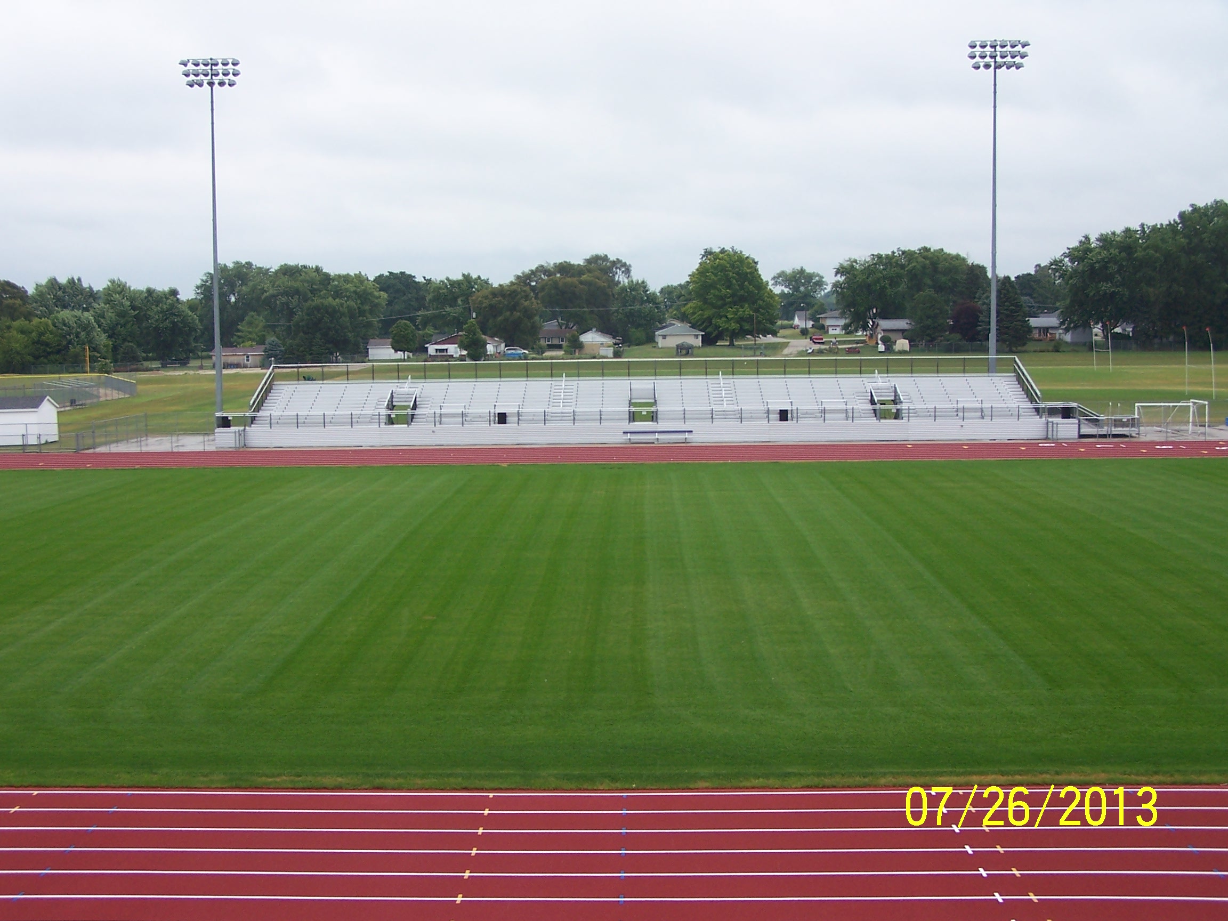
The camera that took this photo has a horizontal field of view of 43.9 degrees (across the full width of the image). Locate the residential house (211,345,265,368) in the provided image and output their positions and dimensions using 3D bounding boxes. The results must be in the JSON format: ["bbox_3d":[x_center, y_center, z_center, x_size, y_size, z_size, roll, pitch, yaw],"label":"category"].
[{"bbox_3d":[-64.120,-18.090,265.300,9.800,3.900,7.000,0,5,1],"label":"residential house"}]

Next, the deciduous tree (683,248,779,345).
[{"bbox_3d":[28.380,-39.490,368.870,22.800,23.700,22.000,0,5,1],"label":"deciduous tree"}]

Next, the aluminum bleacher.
[{"bbox_3d":[2.160,-3.940,104.750,53.000,4.800,8.600,0,5,1],"label":"aluminum bleacher"}]

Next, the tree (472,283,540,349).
[{"bbox_3d":[-25.920,-34.190,361.270,15.200,15.400,14.800,0,5,1],"label":"tree"}]

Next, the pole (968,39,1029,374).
[{"bbox_3d":[27.760,-16.320,110.670,4.500,27.900,1.200,0,5,1],"label":"pole"}]

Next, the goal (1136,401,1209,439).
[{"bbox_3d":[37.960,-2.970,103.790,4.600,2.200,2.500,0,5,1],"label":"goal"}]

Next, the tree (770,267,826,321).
[{"bbox_3d":[65.100,-58.260,539.030,20.300,20.500,19.500,0,5,1],"label":"tree"}]

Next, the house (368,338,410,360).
[{"bbox_3d":[-43.390,-21.680,297.290,8.200,4.000,7.200,0,5,1],"label":"house"}]

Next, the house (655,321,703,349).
[{"bbox_3d":[14.950,-28.560,349.730,10.800,5.200,10.000,0,5,1],"label":"house"}]

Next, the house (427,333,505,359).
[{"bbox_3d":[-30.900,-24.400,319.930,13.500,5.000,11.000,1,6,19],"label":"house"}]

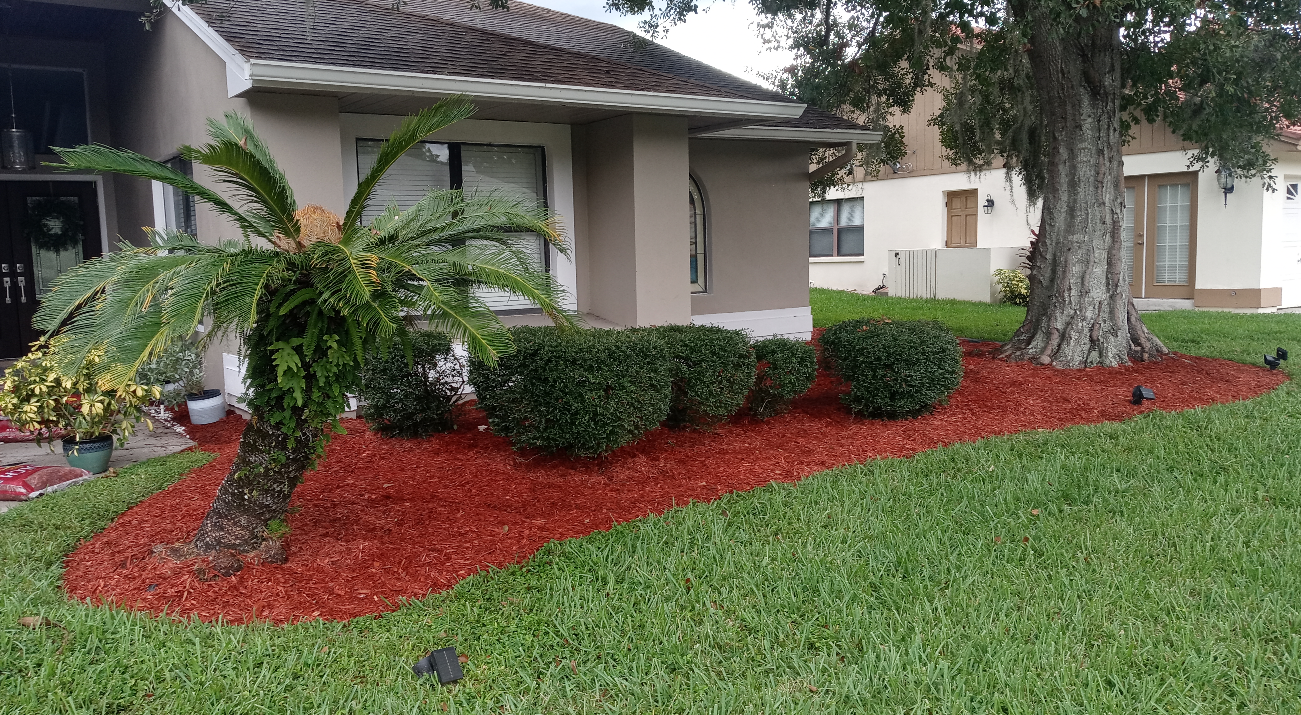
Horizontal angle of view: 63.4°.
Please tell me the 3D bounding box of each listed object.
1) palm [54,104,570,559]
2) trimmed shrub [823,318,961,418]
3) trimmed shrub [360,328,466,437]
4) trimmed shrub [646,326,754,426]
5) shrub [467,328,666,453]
[{"bbox_3d":[-1.587,-0.137,4.863,2.450,2.030,2.250,-1,6,0],"label":"palm"},{"bbox_3d":[1.860,0.070,8.160,1.070,0.700,1.020,-1,6,0],"label":"trimmed shrub"},{"bbox_3d":[-1.710,0.170,7.520,0.780,0.720,0.760,-6,8,-36],"label":"trimmed shrub"},{"bbox_3d":[0.365,0.125,7.770,0.840,0.700,0.820,-1,6,0],"label":"trimmed shrub"},{"bbox_3d":[-0.540,0.200,7.060,1.250,0.760,1.150,-6,8,-36],"label":"shrub"}]

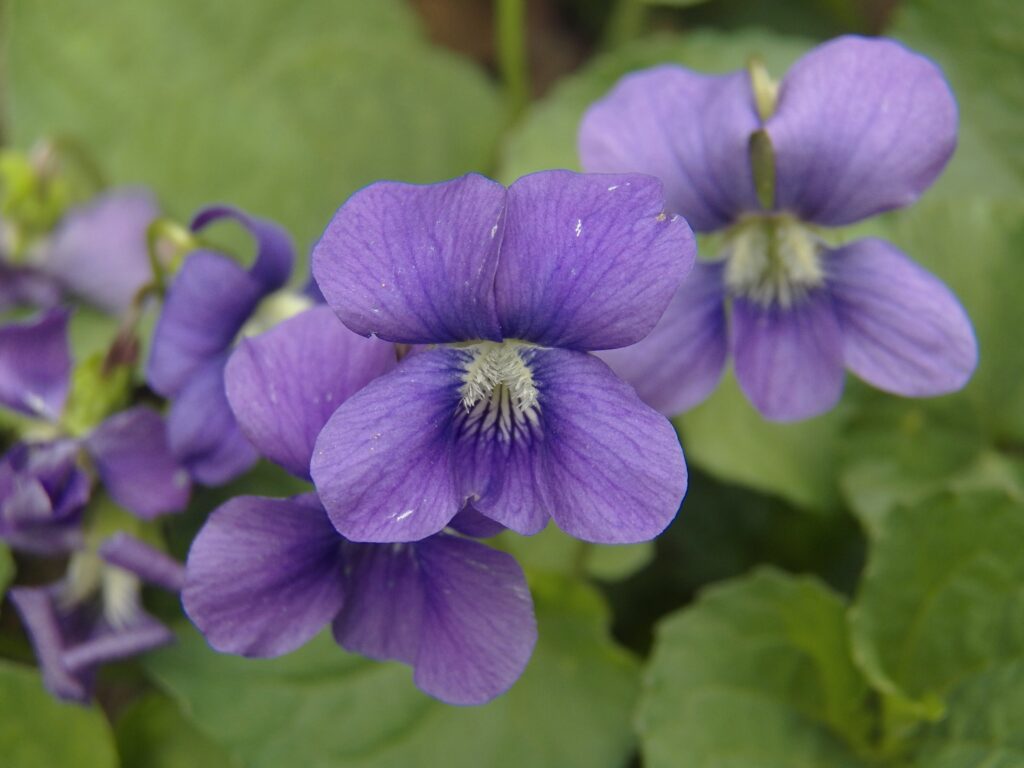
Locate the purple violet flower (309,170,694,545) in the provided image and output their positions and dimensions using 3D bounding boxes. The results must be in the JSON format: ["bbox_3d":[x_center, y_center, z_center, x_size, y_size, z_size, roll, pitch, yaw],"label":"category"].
[{"bbox_3d":[-0.001,-0.002,0.194,0.029,0.029,0.014,0,7,0],"label":"purple violet flower"}]

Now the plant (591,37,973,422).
[{"bbox_3d":[0.022,-0.013,0.207,0.033,0.032,0.014,2,9,4],"label":"plant"}]

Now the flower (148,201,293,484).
[{"bbox_3d":[-0.024,-0.003,0.212,0.015,0.024,0.024,8,6,19],"label":"flower"}]

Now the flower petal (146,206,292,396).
[{"bbox_3d":[-0.025,-0.007,0.212,0.011,0.016,0.013,9,7,30],"label":"flower petal"}]

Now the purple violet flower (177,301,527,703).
[{"bbox_3d":[-0.012,0.010,0.201,0.029,0.032,0.014,-3,7,-1],"label":"purple violet flower"}]

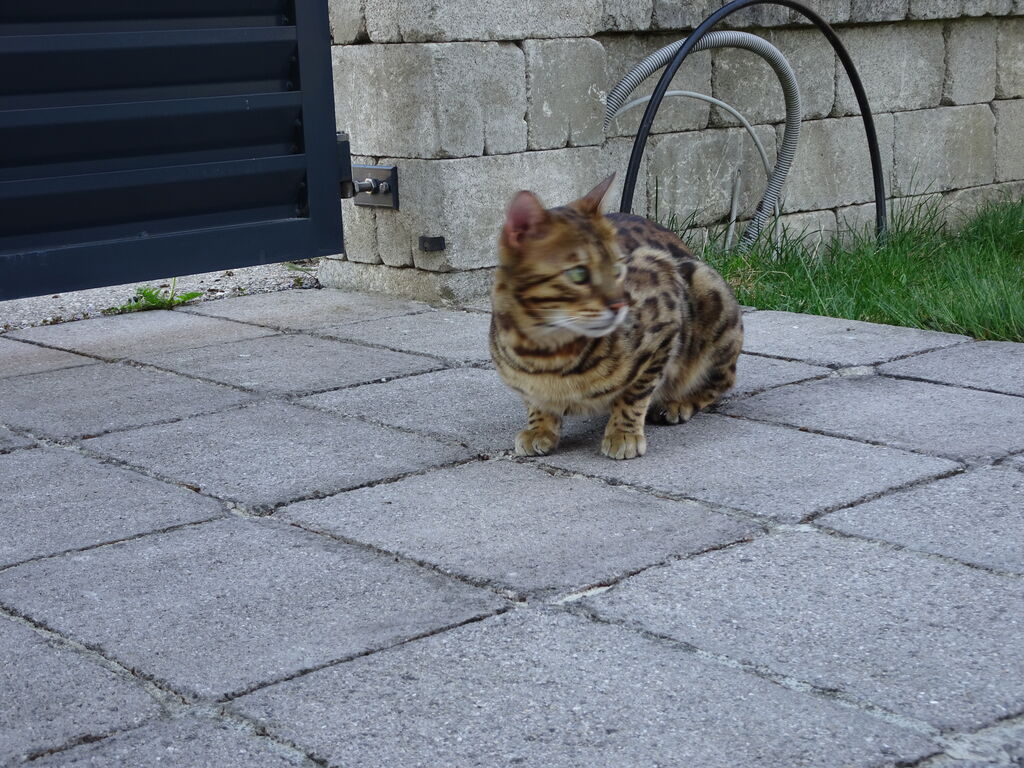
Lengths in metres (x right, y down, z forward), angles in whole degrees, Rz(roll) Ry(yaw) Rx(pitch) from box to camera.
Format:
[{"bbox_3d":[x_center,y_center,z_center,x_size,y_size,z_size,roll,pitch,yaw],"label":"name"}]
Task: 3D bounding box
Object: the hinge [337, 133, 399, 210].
[{"bbox_3d":[-0.203,-0.275,2.241,0.068,0.100,0.078,-12,16,-41],"label":"hinge"}]

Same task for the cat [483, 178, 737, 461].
[{"bbox_3d":[0.110,-0.076,1.496,0.160,0.225,0.290,4,13,23],"label":"cat"}]

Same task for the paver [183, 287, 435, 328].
[{"bbox_3d":[-0.261,-0.070,2.199,0.230,0.055,0.270,-12,16,-41],"label":"paver"}]

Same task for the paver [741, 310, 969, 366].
[{"bbox_3d":[0.319,-0.025,1.911,0.214,0.055,0.301,-12,16,-41],"label":"paver"}]

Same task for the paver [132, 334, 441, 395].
[{"bbox_3d":[-0.240,0.004,1.839,0.222,0.055,0.304,-12,16,-41],"label":"paver"}]

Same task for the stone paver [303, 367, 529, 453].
[{"bbox_3d":[-0.031,0.046,1.615,0.222,0.055,0.299,-12,16,-41],"label":"stone paver"}]

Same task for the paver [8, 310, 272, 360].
[{"bbox_3d":[-0.436,-0.034,2.048,0.222,0.055,0.259,-12,16,-41],"label":"paver"}]

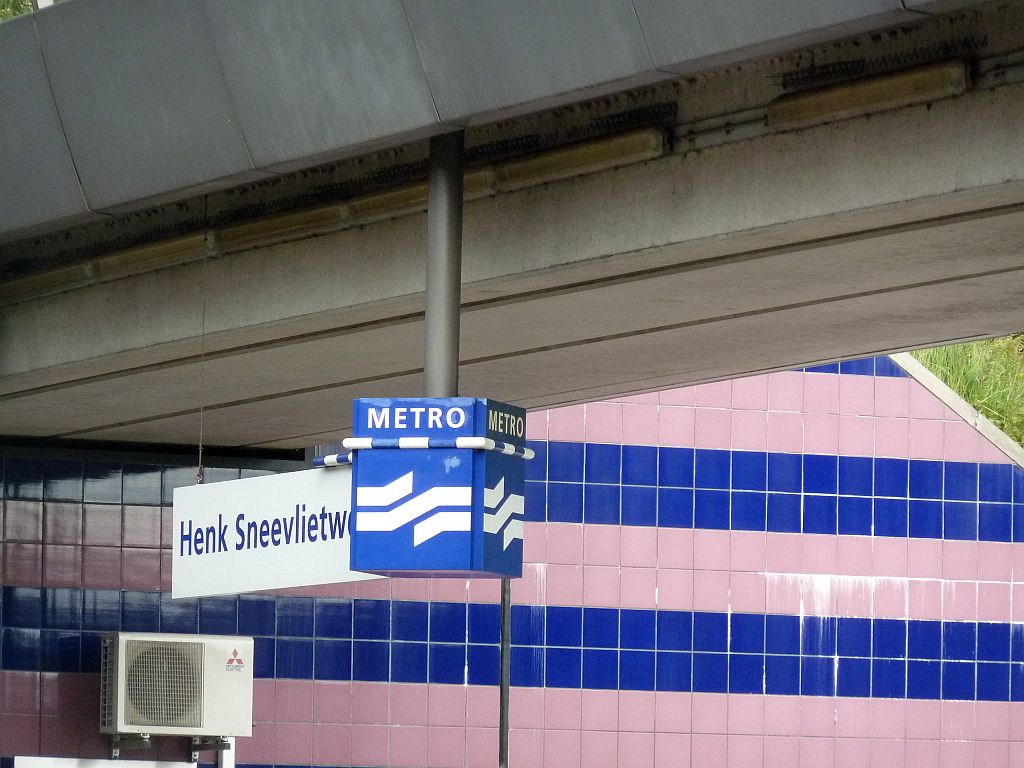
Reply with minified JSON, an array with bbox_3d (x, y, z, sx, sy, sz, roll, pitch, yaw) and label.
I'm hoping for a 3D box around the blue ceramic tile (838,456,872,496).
[{"bbox_3d":[2.046,0.549,39.697,0.230,0.230,0.012,3,-5,-26],"label":"blue ceramic tile"}]

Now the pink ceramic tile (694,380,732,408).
[{"bbox_3d":[1.193,0.024,39.459,0.236,0.236,0.010,3,-5,-26],"label":"pink ceramic tile"}]

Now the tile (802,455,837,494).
[{"bbox_3d":[1.837,0.539,39.733,0.236,0.236,0.010,3,-5,-26],"label":"tile"}]

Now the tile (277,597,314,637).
[{"bbox_3d":[-1.236,1.325,37.941,0.234,0.234,0.010,3,-5,-26],"label":"tile"}]

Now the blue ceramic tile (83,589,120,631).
[{"bbox_3d":[-2.275,1.256,36.816,0.227,0.223,0.010,3,-5,-26],"label":"blue ceramic tile"}]

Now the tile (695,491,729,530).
[{"bbox_3d":[1.172,0.739,39.183,0.234,0.234,0.010,3,-5,-26],"label":"tile"}]

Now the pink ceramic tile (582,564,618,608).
[{"bbox_3d":[0.514,1.175,38.823,0.234,0.234,0.010,3,-5,-26],"label":"pink ceramic tile"}]

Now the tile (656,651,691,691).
[{"bbox_3d":[0.944,1.679,39.000,0.234,0.234,0.010,3,-5,-26],"label":"tile"}]

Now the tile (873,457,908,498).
[{"bbox_3d":[2.212,0.550,38.874,0.233,0.230,0.012,3,-5,-27],"label":"tile"}]

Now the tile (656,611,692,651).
[{"bbox_3d":[0.936,1.427,38.364,0.227,0.223,0.010,3,-5,-26],"label":"tile"}]

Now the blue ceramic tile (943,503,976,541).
[{"bbox_3d":[2.682,0.825,39.928,0.234,0.234,0.010,3,-5,-26],"label":"blue ceramic tile"}]

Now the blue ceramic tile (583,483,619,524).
[{"bbox_3d":[0.521,0.694,38.217,0.227,0.223,0.010,3,-5,-26],"label":"blue ceramic tile"}]

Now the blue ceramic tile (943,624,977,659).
[{"bbox_3d":[2.619,1.508,39.018,0.233,0.230,0.012,3,-5,-27],"label":"blue ceramic tile"}]

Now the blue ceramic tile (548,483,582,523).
[{"bbox_3d":[0.307,0.688,38.471,0.237,0.237,0.012,3,-5,-27],"label":"blue ceramic tile"}]

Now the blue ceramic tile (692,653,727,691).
[{"bbox_3d":[1.153,1.686,38.838,0.237,0.237,0.012,3,-5,-27],"label":"blue ceramic tile"}]

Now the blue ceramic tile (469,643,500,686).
[{"bbox_3d":[-0.161,1.600,37.818,0.212,0.223,0.010,3,-5,-26],"label":"blue ceramic tile"}]

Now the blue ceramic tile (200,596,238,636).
[{"bbox_3d":[-1.675,1.310,37.852,0.230,0.230,0.012,3,-5,-26],"label":"blue ceramic tile"}]

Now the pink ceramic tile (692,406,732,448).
[{"bbox_3d":[1.173,0.260,38.951,0.237,0.237,0.012,3,-5,-27],"label":"pink ceramic tile"}]

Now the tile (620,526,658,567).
[{"bbox_3d":[0.745,0.961,39.174,0.236,0.236,0.010,3,-5,-26],"label":"tile"}]

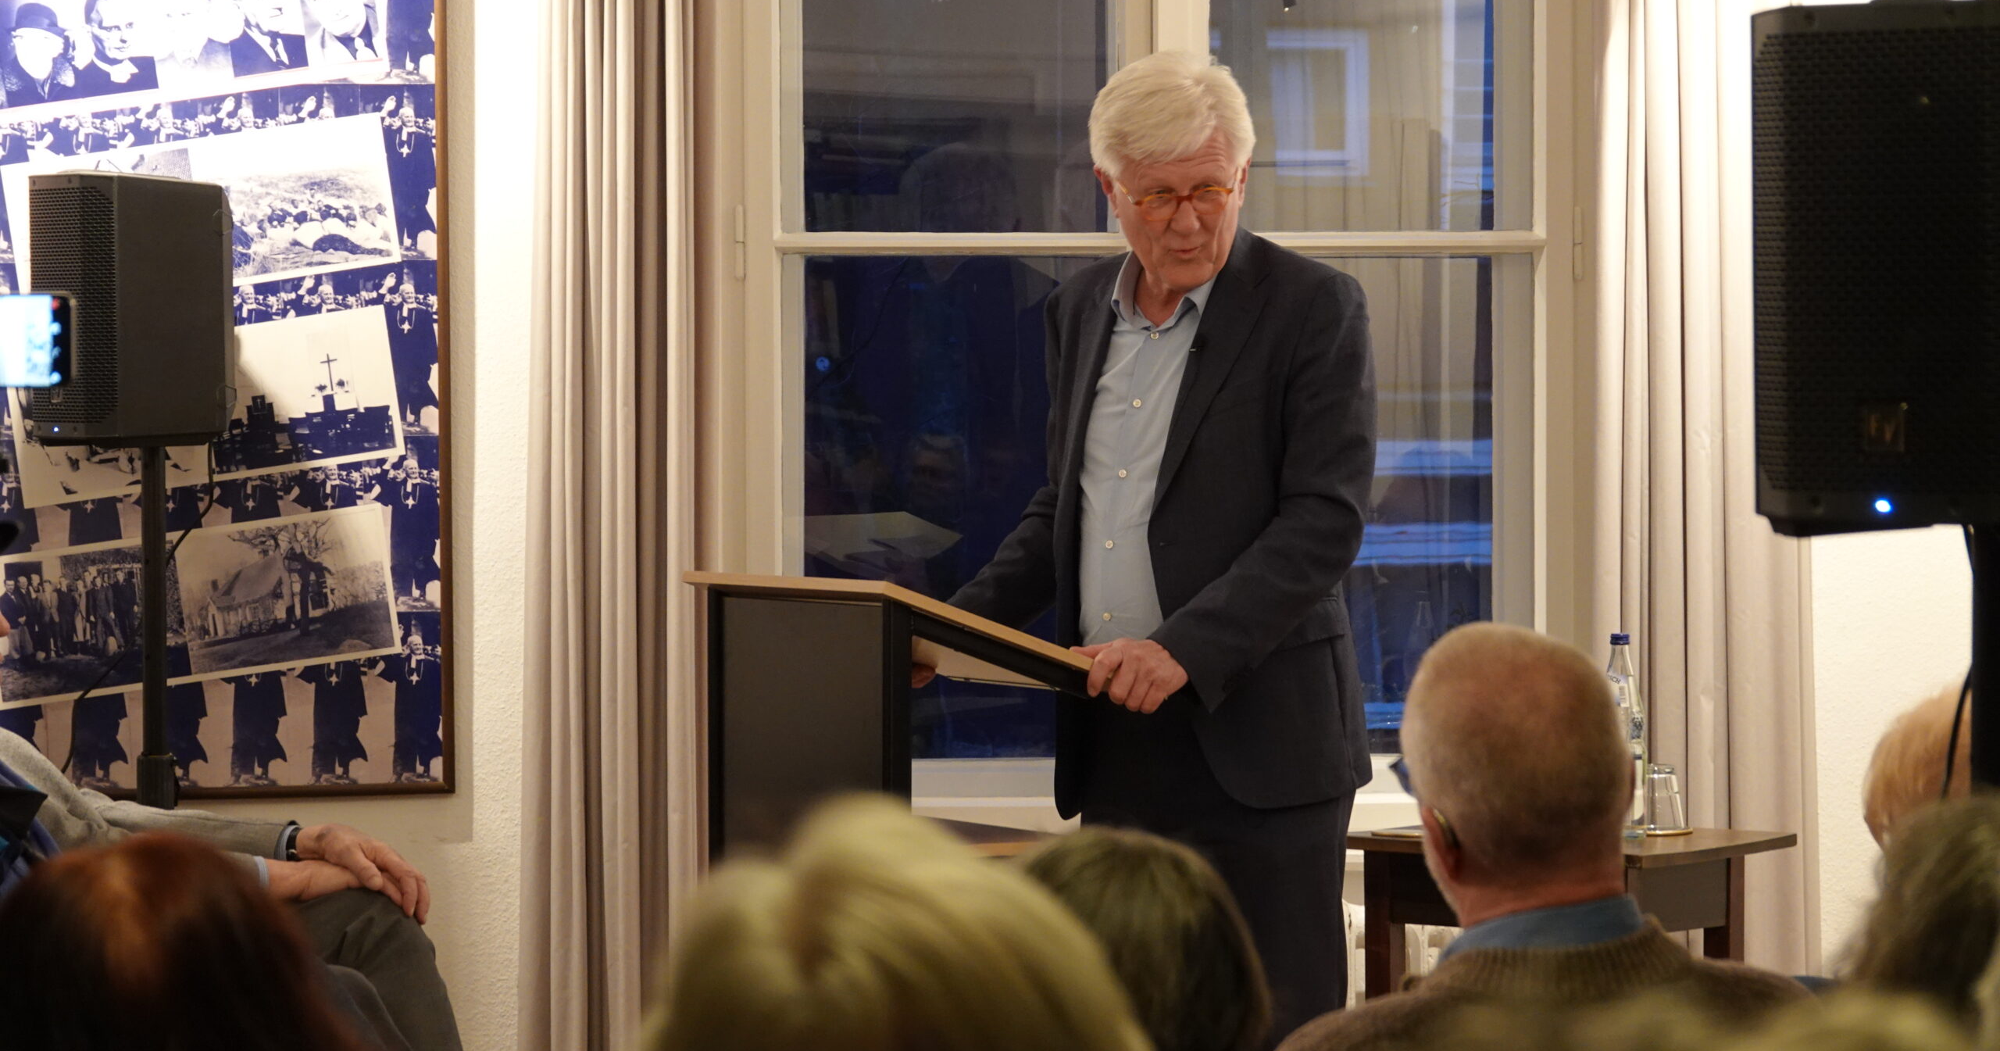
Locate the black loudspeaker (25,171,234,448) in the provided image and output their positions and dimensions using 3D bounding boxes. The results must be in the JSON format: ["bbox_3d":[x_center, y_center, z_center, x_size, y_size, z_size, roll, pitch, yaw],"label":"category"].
[{"bbox_3d":[-1.303,-0.316,9.245,0.260,0.410,0.285,-1,2,-38],"label":"black loudspeaker"}]

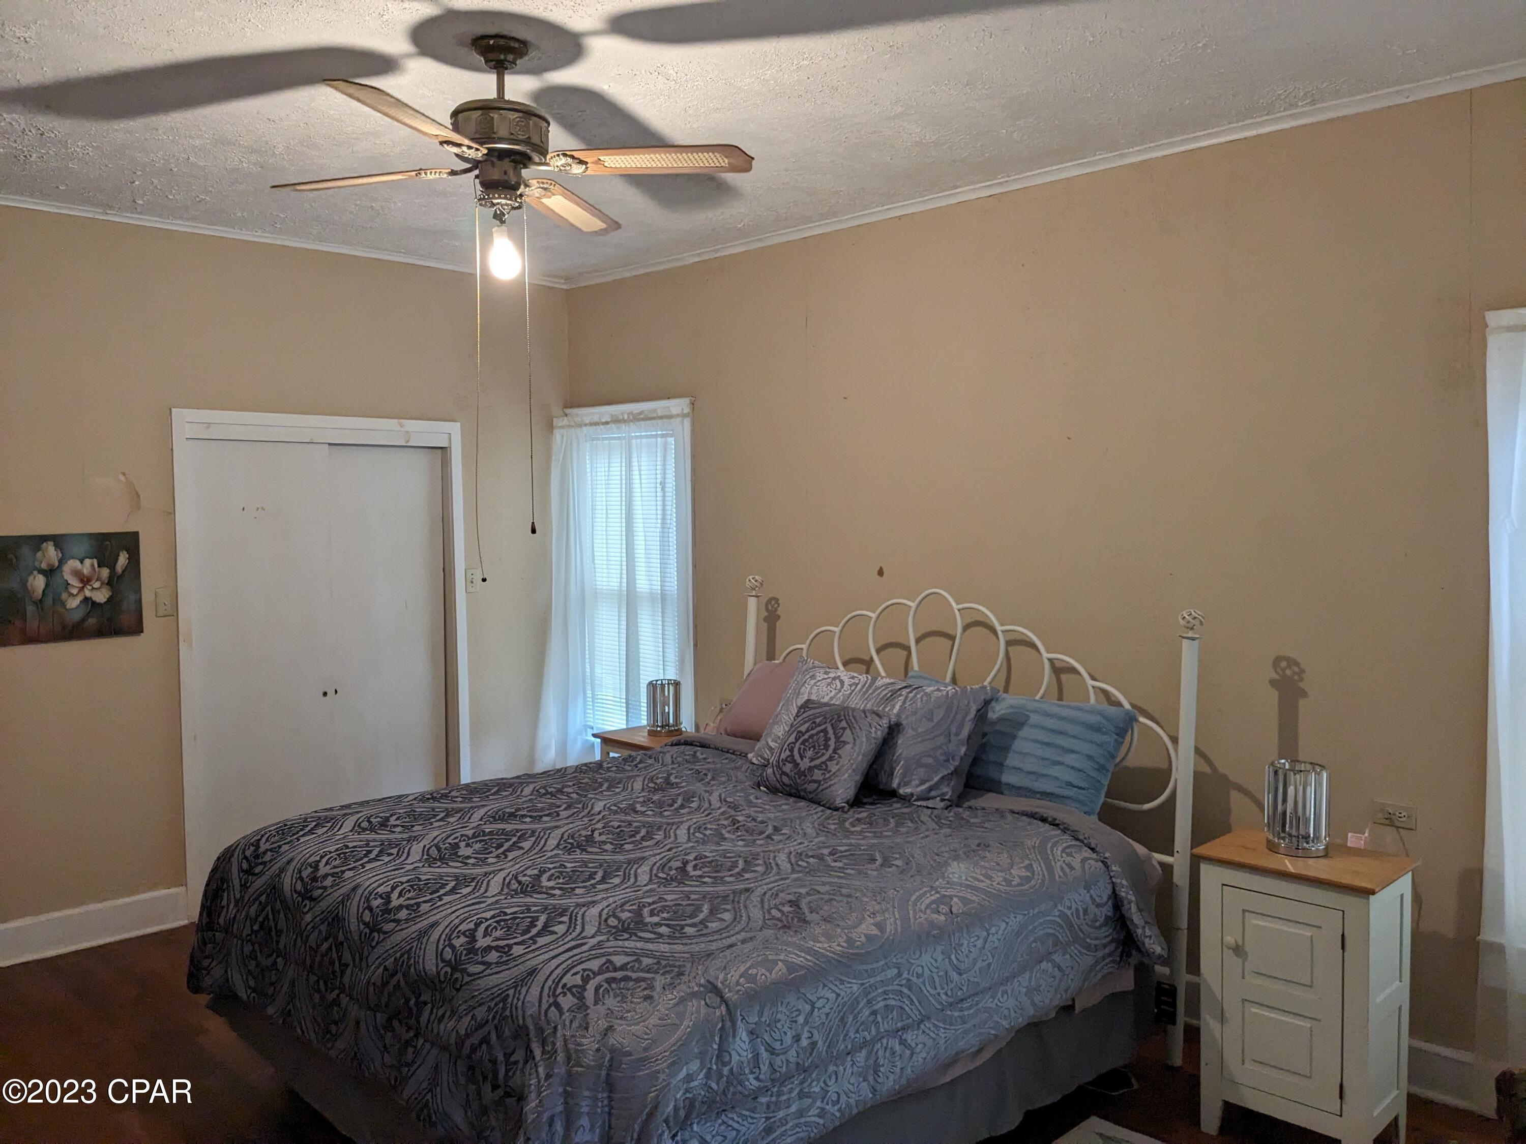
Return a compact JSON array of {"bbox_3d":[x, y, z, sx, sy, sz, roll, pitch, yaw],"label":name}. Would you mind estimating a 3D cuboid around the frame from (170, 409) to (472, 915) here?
[{"bbox_3d":[-1.927,0.360,5.318,0.130,2.092,1.322,3,5,45],"label":"frame"}]

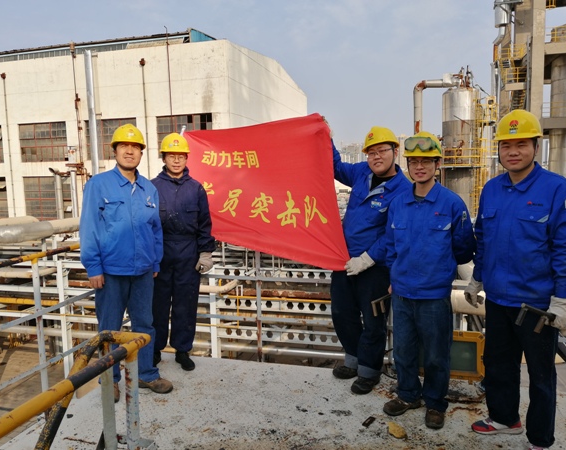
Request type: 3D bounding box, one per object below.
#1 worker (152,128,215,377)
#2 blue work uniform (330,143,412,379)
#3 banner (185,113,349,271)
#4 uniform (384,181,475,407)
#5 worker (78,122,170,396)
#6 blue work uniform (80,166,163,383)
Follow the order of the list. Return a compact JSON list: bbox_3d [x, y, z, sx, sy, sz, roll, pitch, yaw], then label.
[{"bbox_3d":[-0.848,0.202,3.690,0.550,1.824,0.350,-3,6,-14],"label":"worker"},{"bbox_3d":[0.615,0.259,3.252,0.560,1.591,0.380,3,7,37],"label":"blue work uniform"},{"bbox_3d":[-0.187,-0.259,3.524,1.490,1.060,0.150,2,7,33],"label":"banner"},{"bbox_3d":[0.889,0.420,2.820,0.480,1.362,0.290,3,7,34],"label":"uniform"},{"bbox_3d":[-1.058,0.253,3.163,0.520,1.833,0.350,-5,7,-32],"label":"worker"},{"bbox_3d":[-1.089,0.372,3.175,0.510,1.496,0.290,-5,7,-32],"label":"blue work uniform"}]

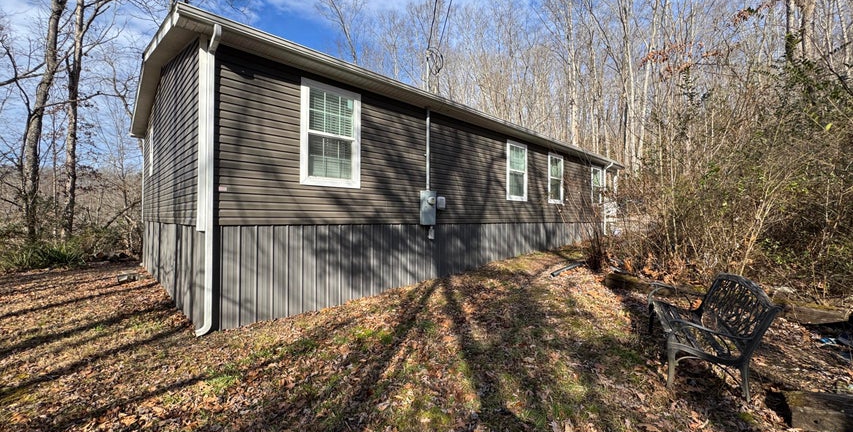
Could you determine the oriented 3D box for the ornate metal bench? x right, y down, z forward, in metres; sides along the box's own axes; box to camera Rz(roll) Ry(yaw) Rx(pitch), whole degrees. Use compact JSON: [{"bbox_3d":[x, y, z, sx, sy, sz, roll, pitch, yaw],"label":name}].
[{"bbox_3d":[2.690,1.035,3.420,0.670,0.870,1.310,2,3,27],"label":"ornate metal bench"}]

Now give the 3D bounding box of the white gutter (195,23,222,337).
[{"bbox_3d":[-2.864,-0.444,4.518,0.190,4.050,0.330,1,-1,-43],"label":"white gutter"}]

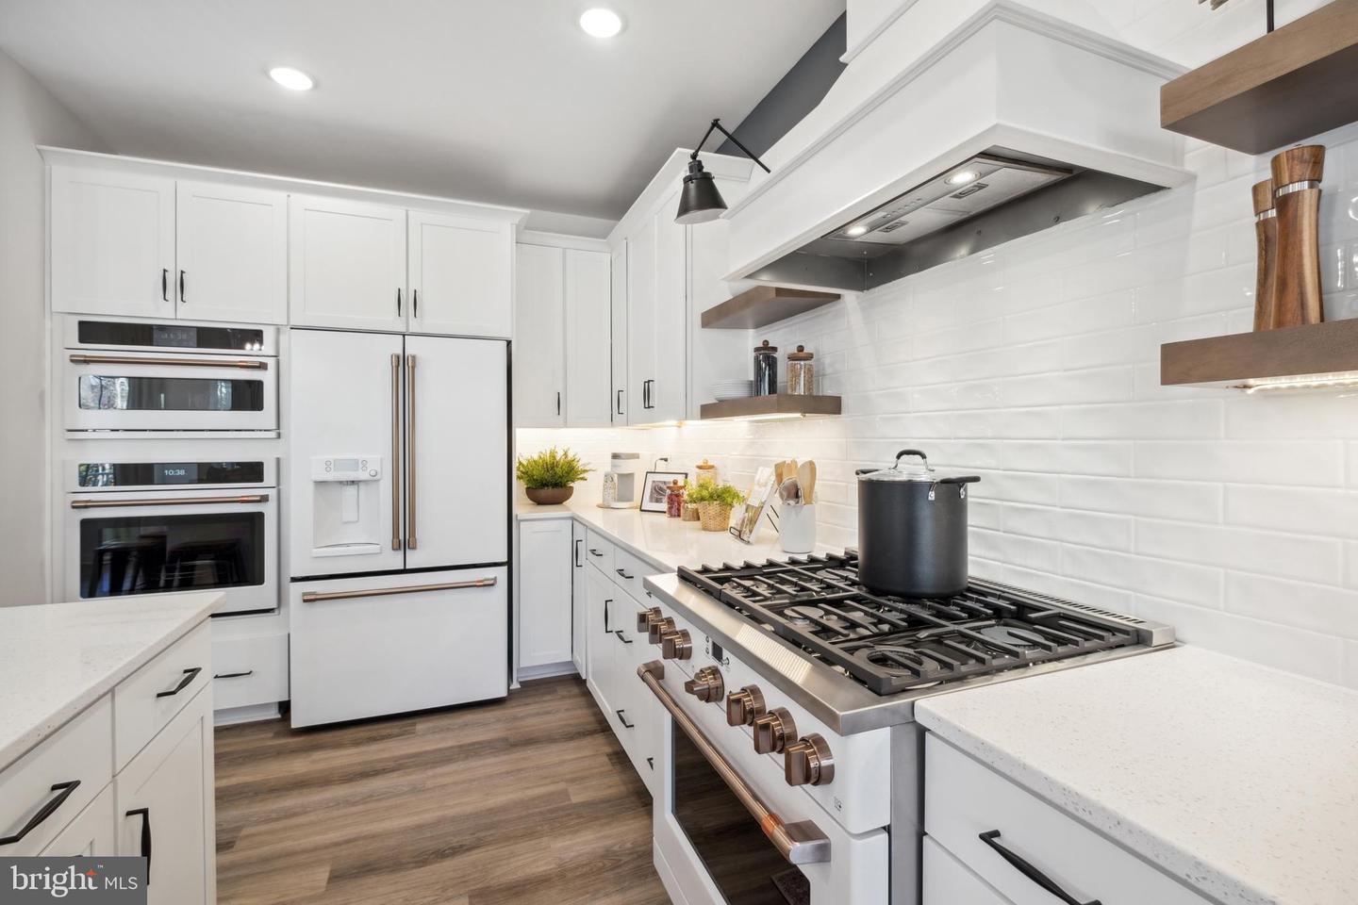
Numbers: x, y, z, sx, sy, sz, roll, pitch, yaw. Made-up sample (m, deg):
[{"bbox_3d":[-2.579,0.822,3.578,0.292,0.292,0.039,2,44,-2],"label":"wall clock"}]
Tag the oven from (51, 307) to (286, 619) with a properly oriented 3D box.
[{"bbox_3d":[-2.324,0.083,2.756,0.758,1.355,0.630,0,1,-22],"label":"oven"}]

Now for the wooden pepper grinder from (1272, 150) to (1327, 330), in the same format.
[{"bbox_3d":[0.872,-0.294,0.799,0.052,0.255,0.052,0,1,-22],"label":"wooden pepper grinder"}]

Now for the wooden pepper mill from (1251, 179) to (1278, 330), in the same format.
[{"bbox_3d":[0.926,-0.296,0.880,0.052,0.255,0.052,0,1,-22],"label":"wooden pepper mill"}]

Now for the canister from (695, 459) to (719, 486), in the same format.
[{"bbox_3d":[0.135,0.181,2.861,0.100,0.293,0.100,0,1,-22],"label":"canister"}]

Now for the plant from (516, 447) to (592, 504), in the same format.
[{"bbox_3d":[-0.784,0.140,3.528,0.450,0.346,0.410,0,1,-22],"label":"plant"}]

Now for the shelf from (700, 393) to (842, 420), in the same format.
[{"bbox_3d":[0.333,-0.170,2.235,0.261,0.061,0.620,0,1,-22],"label":"shelf"}]

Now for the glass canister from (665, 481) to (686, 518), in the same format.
[{"bbox_3d":[-0.016,0.236,2.947,0.102,0.184,0.102,0,1,0],"label":"glass canister"}]

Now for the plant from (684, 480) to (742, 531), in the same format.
[{"bbox_3d":[0.167,0.236,2.536,0.250,0.216,0.240,0,1,-22],"label":"plant"}]

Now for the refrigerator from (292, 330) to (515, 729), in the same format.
[{"bbox_3d":[-1.410,0.342,2.990,0.906,1.807,0.840,0,1,-22],"label":"refrigerator"}]

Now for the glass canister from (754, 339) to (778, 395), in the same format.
[{"bbox_3d":[0.350,-0.326,2.272,0.094,0.251,0.094,0,1,0],"label":"glass canister"}]

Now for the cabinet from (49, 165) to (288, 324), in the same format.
[{"bbox_3d":[-2.351,-0.910,2.792,0.843,0.630,0.600,0,1,-22],"label":"cabinet"}]

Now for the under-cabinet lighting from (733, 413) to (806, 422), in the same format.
[{"bbox_3d":[0.342,-0.131,2.240,0.030,0.015,0.520,0,1,-22],"label":"under-cabinet lighting"}]

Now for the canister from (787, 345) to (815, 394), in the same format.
[{"bbox_3d":[0.428,-0.287,1.993,0.094,0.184,0.094,0,1,0],"label":"canister"}]

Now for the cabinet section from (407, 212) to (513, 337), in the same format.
[{"bbox_3d":[-1.224,-0.910,3.182,0.497,0.604,0.570,-1,1,-22],"label":"cabinet section"}]

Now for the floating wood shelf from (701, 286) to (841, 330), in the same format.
[{"bbox_3d":[0.335,-0.565,2.213,0.264,0.064,0.610,0,1,-22],"label":"floating wood shelf"}]

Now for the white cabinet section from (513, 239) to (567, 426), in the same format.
[{"bbox_3d":[-0.880,-0.684,3.478,0.306,1.066,0.330,-1,1,-22],"label":"white cabinet section"}]

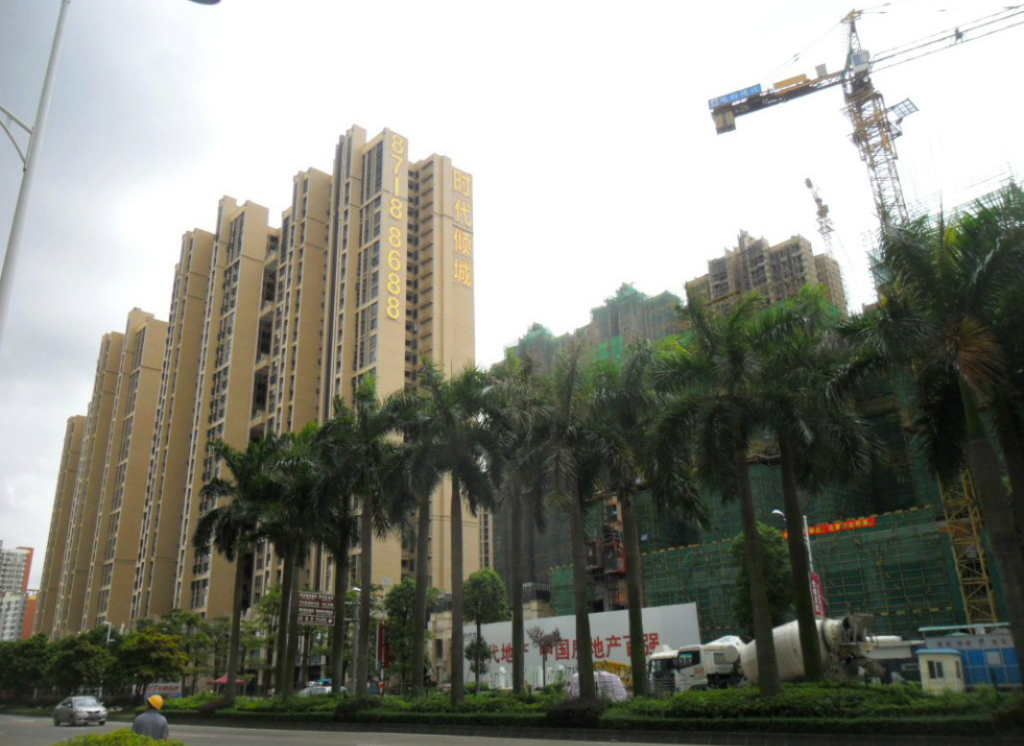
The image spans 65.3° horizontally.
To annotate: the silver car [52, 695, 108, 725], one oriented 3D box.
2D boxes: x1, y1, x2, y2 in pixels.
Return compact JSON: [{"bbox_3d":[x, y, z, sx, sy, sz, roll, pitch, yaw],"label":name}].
[{"bbox_3d":[-22.459,17.569,41.740,1.780,1.460,4.600,14,-26,-36],"label":"silver car"}]

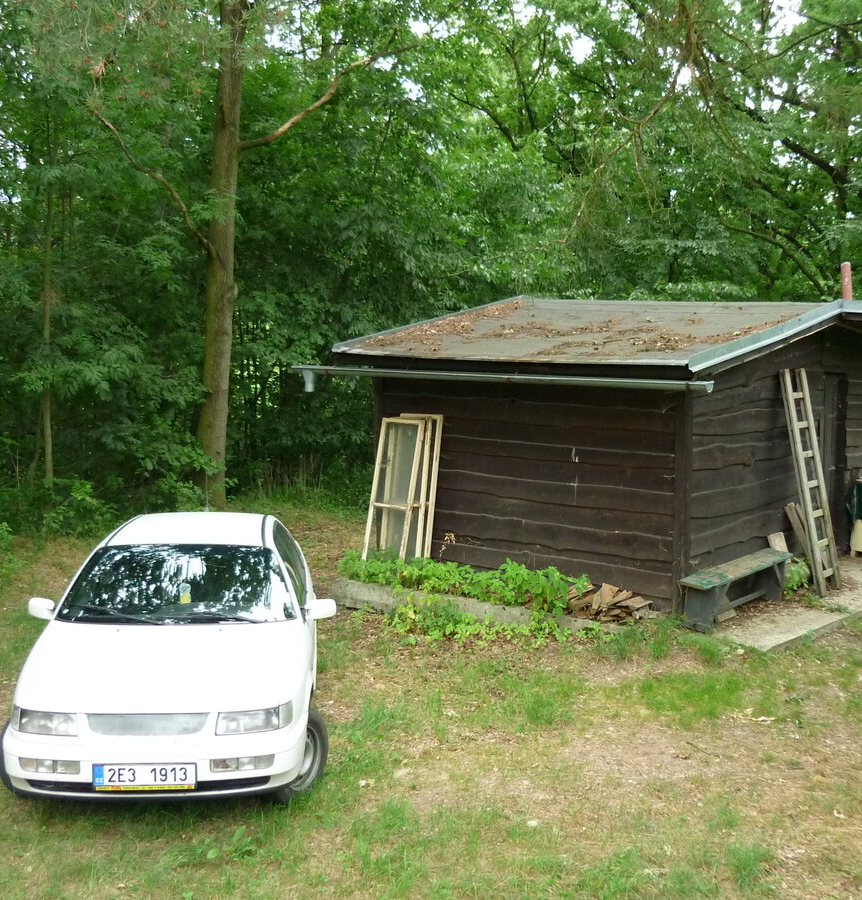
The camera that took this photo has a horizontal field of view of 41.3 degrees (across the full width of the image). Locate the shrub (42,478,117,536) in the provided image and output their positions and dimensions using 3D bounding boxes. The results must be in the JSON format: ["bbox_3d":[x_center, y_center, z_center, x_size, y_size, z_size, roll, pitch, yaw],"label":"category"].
[{"bbox_3d":[-4.290,0.710,14.000,0.920,0.700,0.800,-1,7,-12],"label":"shrub"}]

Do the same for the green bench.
[{"bbox_3d":[2.800,1.274,10.420,0.270,0.425,1.600,7,10,43],"label":"green bench"}]

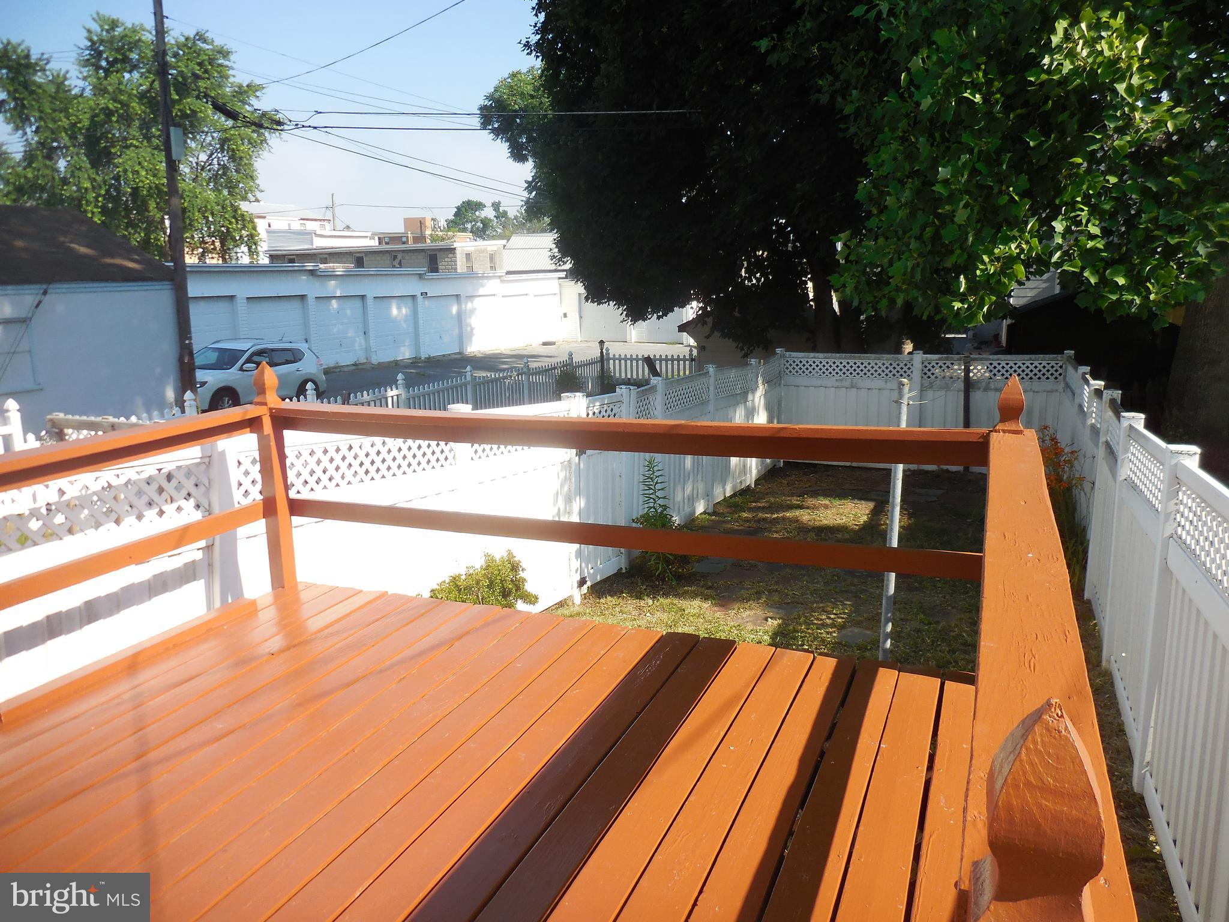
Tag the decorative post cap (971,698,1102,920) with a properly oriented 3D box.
[{"bbox_3d":[0.368,0.297,0.772,0.090,0.190,0.090,4,13,23],"label":"decorative post cap"}]

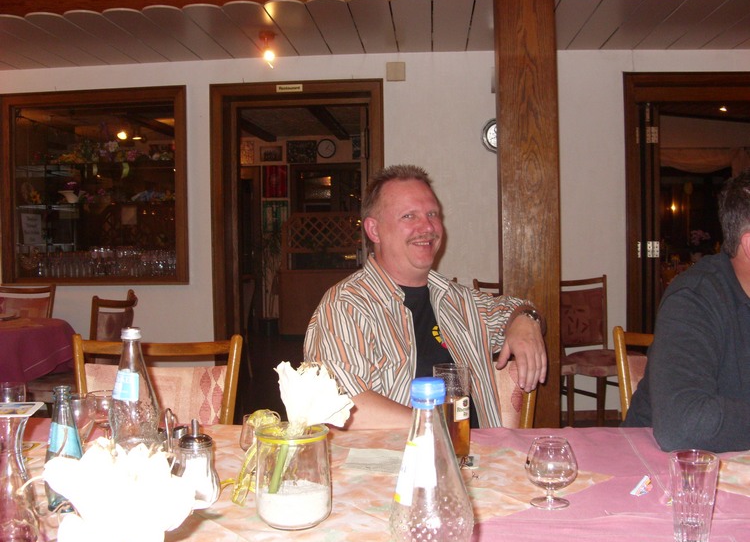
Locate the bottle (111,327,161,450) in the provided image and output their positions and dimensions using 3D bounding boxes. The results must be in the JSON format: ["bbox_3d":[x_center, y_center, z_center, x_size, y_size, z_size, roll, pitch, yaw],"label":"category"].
[{"bbox_3d":[-0.381,0.221,1.313,0.083,0.260,0.083,-1,2,0],"label":"bottle"}]

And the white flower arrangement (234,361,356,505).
[{"bbox_3d":[-0.116,0.229,1.138,0.165,0.210,0.130,-1,2,0],"label":"white flower arrangement"}]

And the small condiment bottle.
[{"bbox_3d":[-0.285,0.306,1.320,0.074,0.133,0.074,-1,1,3],"label":"small condiment bottle"}]

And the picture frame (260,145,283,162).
[{"bbox_3d":[-1.345,-1.528,10.700,0.285,0.210,0.030,-1,2,4],"label":"picture frame"}]

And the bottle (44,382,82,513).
[{"bbox_3d":[-0.479,0.273,1.265,0.060,0.192,0.060,-1,1,3],"label":"bottle"}]

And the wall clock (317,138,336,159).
[{"bbox_3d":[-0.630,-1.593,10.700,0.255,0.255,0.045,-1,2,4],"label":"wall clock"}]

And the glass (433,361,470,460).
[{"bbox_3d":[0.150,0.273,1.605,0.072,0.175,0.072,-1,1,3],"label":"glass"}]

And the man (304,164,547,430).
[{"bbox_3d":[0.146,0.412,1.940,0.640,1.330,0.820,-1,2,-22],"label":"man"}]

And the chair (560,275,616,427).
[{"bbox_3d":[1.325,0.522,4.705,0.450,0.930,0.540,-2,2,-29],"label":"chair"}]

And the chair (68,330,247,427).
[{"bbox_3d":[-0.572,0.630,1.873,0.450,0.920,0.540,-1,2,6],"label":"chair"}]

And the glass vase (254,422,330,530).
[{"bbox_3d":[-0.120,0.304,1.215,0.111,0.138,0.111,-1,1,3],"label":"glass vase"}]

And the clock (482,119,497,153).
[{"bbox_3d":[0.780,-0.850,5.200,0.222,0.222,0.045,-1,1,3],"label":"clock"}]

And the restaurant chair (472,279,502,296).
[{"bbox_3d":[0.850,0.526,4.845,0.450,0.930,0.540,-1,2,-3],"label":"restaurant chair"}]

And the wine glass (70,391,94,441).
[{"bbox_3d":[-0.507,0.287,1.400,0.067,0.160,0.067,-1,1,3],"label":"wine glass"}]

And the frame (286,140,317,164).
[{"bbox_3d":[-0.786,-1.267,8.800,0.325,0.250,0.030,-1,1,3],"label":"frame"}]

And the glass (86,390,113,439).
[{"bbox_3d":[-0.490,0.286,1.502,0.069,0.125,0.069,-1,2,0],"label":"glass"}]

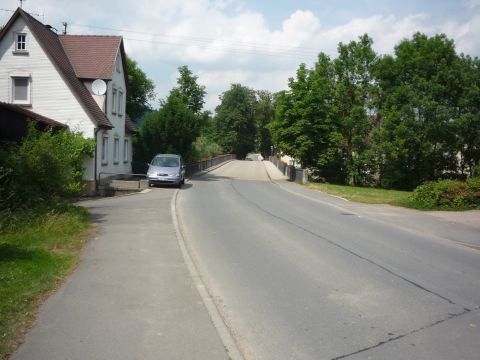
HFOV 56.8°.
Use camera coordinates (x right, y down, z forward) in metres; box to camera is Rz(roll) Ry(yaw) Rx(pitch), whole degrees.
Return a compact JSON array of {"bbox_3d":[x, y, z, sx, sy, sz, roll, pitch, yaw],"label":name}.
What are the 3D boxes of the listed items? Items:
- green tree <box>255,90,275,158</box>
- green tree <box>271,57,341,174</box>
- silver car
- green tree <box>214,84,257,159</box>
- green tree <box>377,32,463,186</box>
[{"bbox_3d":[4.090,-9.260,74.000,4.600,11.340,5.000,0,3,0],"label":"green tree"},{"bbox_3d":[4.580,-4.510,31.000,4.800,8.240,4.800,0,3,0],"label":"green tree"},{"bbox_3d":[-4.160,-0.550,25.800,1.830,1.720,4.600,0,3,-4],"label":"silver car"},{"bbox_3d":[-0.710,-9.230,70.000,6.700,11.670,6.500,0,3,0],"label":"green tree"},{"bbox_3d":[10.060,-3.920,25.000,5.000,8.790,5.000,0,3,0],"label":"green tree"}]

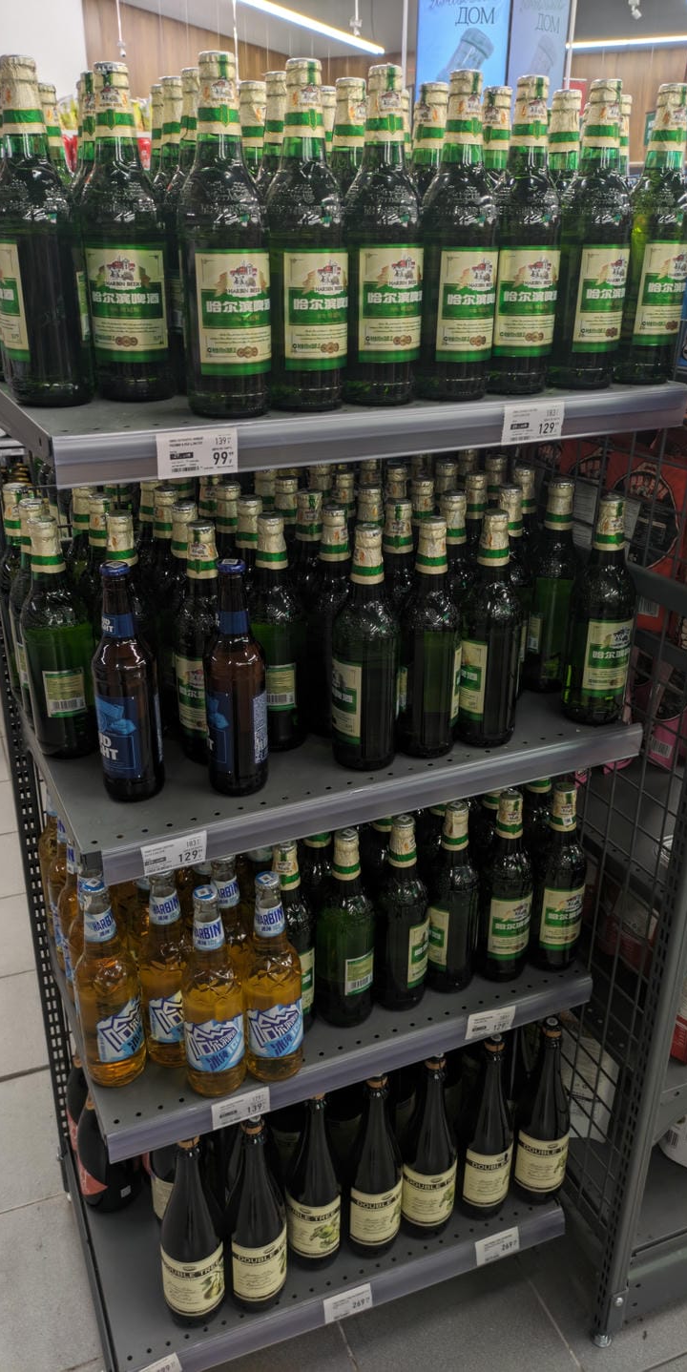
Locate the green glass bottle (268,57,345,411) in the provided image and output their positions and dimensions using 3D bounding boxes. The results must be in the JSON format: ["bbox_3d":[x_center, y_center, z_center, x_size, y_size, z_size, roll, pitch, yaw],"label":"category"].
[{"bbox_3d":[-0.032,-0.381,0.855,0.068,0.271,0.068,0,25,0],"label":"green glass bottle"}]

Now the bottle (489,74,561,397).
[{"bbox_3d":[0.173,-0.423,0.948,0.068,0.271,0.068,-5,25,-11],"label":"bottle"}]

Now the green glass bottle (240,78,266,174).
[{"bbox_3d":[-0.087,-0.438,0.977,0.072,0.272,0.072,12,27,23],"label":"green glass bottle"}]

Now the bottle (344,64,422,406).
[{"bbox_3d":[0.035,-0.394,0.884,0.072,0.272,0.072,-3,25,-9],"label":"bottle"}]

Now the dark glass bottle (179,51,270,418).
[{"bbox_3d":[-0.101,-0.368,0.828,0.073,0.272,0.073,-10,27,-22],"label":"dark glass bottle"}]

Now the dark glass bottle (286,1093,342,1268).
[{"bbox_3d":[-0.041,0.677,1.395,0.081,0.316,0.081,1,23,0],"label":"dark glass bottle"}]

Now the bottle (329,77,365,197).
[{"bbox_3d":[0.007,-0.430,0.962,0.068,0.271,0.068,-19,31,-36],"label":"bottle"}]

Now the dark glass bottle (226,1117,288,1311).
[{"bbox_3d":[-0.113,0.691,1.309,0.081,0.304,0.081,1,25,0],"label":"dark glass bottle"}]

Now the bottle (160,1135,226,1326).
[{"bbox_3d":[-0.201,0.706,1.300,0.081,0.318,0.081,-4,25,-9],"label":"bottle"}]

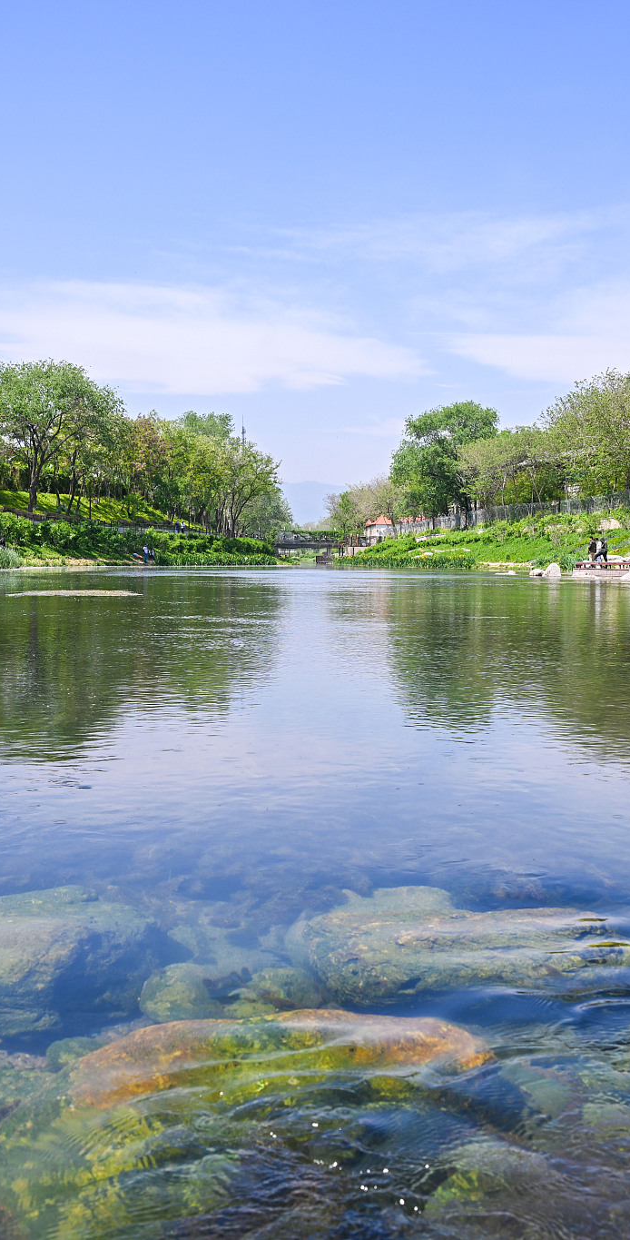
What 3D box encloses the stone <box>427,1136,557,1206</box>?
[{"bbox_3d":[0.239,0.737,1.650,0.180,0.110,0.150,0,3,0],"label":"stone"}]

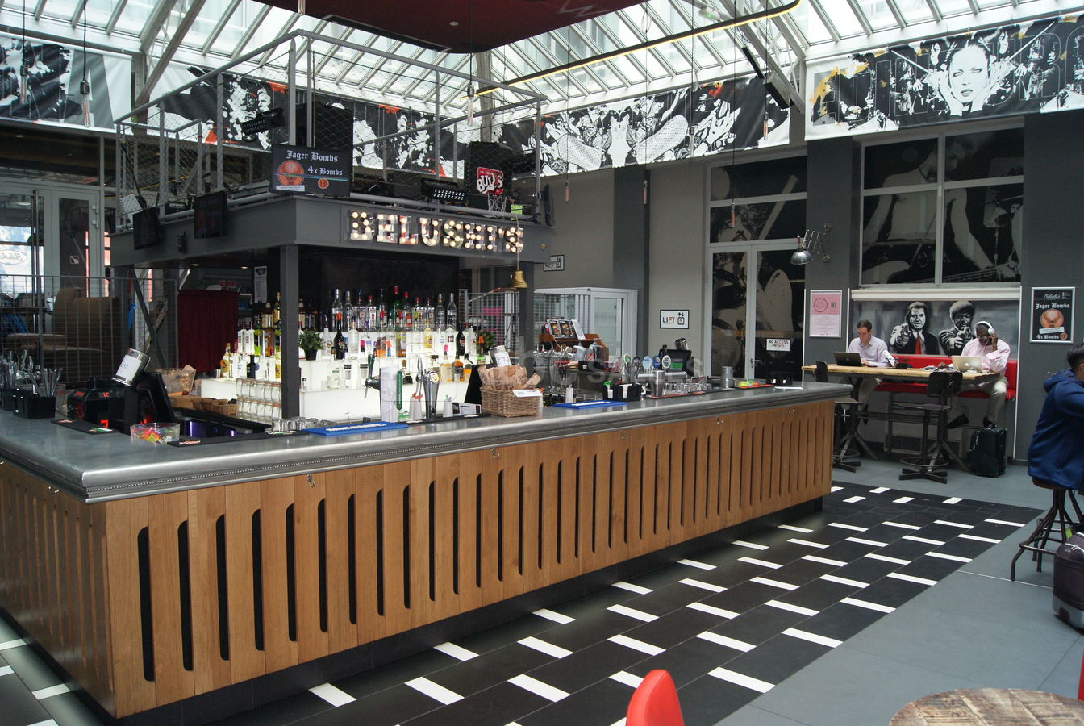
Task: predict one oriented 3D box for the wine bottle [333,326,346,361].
[{"bbox_3d":[-1.521,-0.159,6.125,0.083,0.275,0.083,0,3,0],"label":"wine bottle"}]

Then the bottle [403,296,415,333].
[{"bbox_3d":[-1.026,-0.376,6.280,0.080,0.295,0.080,1,3,0],"label":"bottle"}]

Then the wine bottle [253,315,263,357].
[{"bbox_3d":[-2.007,-0.191,5.750,0.070,0.290,0.070,4,4,45],"label":"wine bottle"}]

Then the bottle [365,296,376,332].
[{"bbox_3d":[-1.353,-0.391,6.424,0.080,0.284,0.080,3,4,45],"label":"bottle"}]

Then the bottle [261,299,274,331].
[{"bbox_3d":[-2.270,-0.396,6.736,0.092,0.250,0.085,3,4,45],"label":"bottle"}]

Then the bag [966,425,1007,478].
[{"bbox_3d":[4.939,0.966,9.038,0.250,0.540,0.350,-1,3,-34],"label":"bag"}]

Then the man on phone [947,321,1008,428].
[{"bbox_3d":[5.219,0.131,9.628,0.820,1.260,0.600,-2,4,-42],"label":"man on phone"}]

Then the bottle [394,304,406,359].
[{"bbox_3d":[-1.060,-0.232,6.100,0.085,0.380,0.085,1,3,0],"label":"bottle"}]

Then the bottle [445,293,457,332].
[{"bbox_3d":[-0.727,-0.407,6.550,0.080,0.315,0.080,4,4,45],"label":"bottle"}]

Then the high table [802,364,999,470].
[{"bbox_3d":[4.137,0.633,9.484,1.940,1.100,0.880,3,4,43],"label":"high table"}]

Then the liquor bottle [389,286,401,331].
[{"bbox_3d":[-1.186,-0.441,6.591,0.083,0.358,0.083,0,3,0],"label":"liquor bottle"}]

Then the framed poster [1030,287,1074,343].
[{"bbox_3d":[5.740,-0.538,9.150,0.440,0.630,0.025,3,4,43],"label":"framed poster"}]

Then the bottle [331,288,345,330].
[{"bbox_3d":[-1.467,-0.383,5.850,0.078,0.305,0.078,4,4,45],"label":"bottle"}]

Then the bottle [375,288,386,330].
[{"bbox_3d":[-1.286,-0.432,6.490,0.083,0.335,0.083,0,3,0],"label":"bottle"}]

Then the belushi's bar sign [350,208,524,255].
[{"bbox_3d":[-0.742,-0.966,6.130,0.090,0.205,1.660,3,4,45],"label":"belushi's bar sign"}]

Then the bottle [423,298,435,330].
[{"bbox_3d":[-0.891,-0.388,6.430,0.085,0.275,0.085,1,3,0],"label":"bottle"}]

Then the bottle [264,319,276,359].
[{"bbox_3d":[-1.890,-0.170,5.650,0.075,0.280,0.075,4,4,45],"label":"bottle"}]

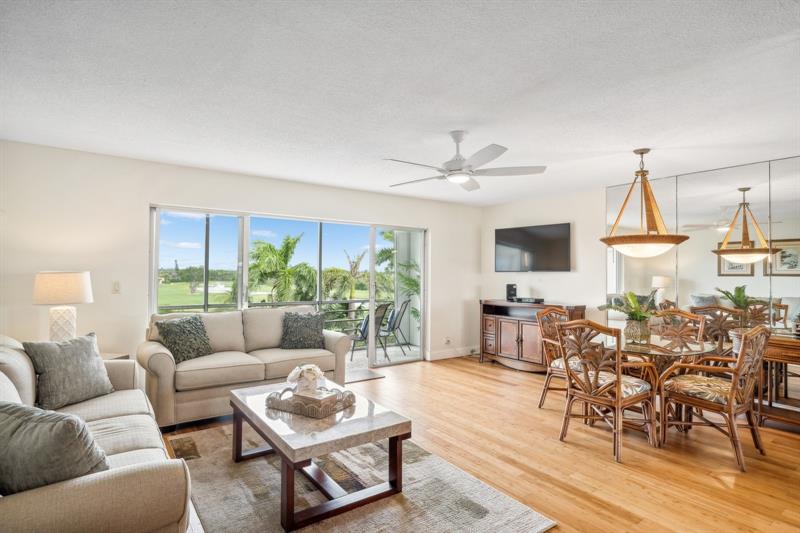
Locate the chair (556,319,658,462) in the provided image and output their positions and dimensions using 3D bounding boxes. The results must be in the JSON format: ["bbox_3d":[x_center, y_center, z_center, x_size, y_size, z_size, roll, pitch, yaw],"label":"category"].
[{"bbox_3d":[1.620,0.902,3.337,0.600,0.980,0.590,1,-1,-35],"label":"chair"}]

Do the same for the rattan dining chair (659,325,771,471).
[{"bbox_3d":[2.424,0.924,3.234,0.590,1.000,0.600,1,-1,-37],"label":"rattan dining chair"}]

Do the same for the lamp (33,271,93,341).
[{"bbox_3d":[-2.735,0.422,3.420,0.390,0.730,0.390,1,-1,-39],"label":"lamp"}]

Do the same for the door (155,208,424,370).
[{"bbox_3d":[-1.086,0.412,5.334,3.564,1.979,0.130,1,-1,-35],"label":"door"}]

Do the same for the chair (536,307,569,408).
[{"bbox_3d":[1.745,0.938,4.253,0.590,1.000,0.600,1,-1,-37],"label":"chair"}]

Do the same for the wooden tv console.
[{"bbox_3d":[1.788,0.966,5.853,0.460,0.930,1.440,1,-1,-35],"label":"wooden tv console"}]

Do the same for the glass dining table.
[{"bbox_3d":[2.163,1.042,3.751,1.050,0.720,1.050,1,-1,-35],"label":"glass dining table"}]

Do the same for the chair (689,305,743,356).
[{"bbox_3d":[4.005,0.951,5.222,0.600,1.000,0.590,1,-1,-37],"label":"chair"}]

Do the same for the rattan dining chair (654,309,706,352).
[{"bbox_3d":[2.649,0.937,4.170,0.600,1.000,0.590,1,-1,-37],"label":"rattan dining chair"}]

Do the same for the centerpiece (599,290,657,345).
[{"bbox_3d":[2.077,0.452,3.803,0.520,0.460,0.480,0,-1,29],"label":"centerpiece"}]

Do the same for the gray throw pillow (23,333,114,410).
[{"bbox_3d":[-2.189,0.677,2.815,0.160,0.450,0.460,-29,-11,18],"label":"gray throw pillow"}]

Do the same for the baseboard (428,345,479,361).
[{"bbox_3d":[0.942,1.404,6.839,1.170,0.135,0.025,1,-1,-37],"label":"baseboard"}]

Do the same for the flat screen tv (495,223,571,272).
[{"bbox_3d":[1.985,-0.258,6.420,0.060,0.700,1.240,1,-1,-41],"label":"flat screen tv"}]

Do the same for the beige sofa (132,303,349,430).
[{"bbox_3d":[-1.530,0.923,4.301,1.990,0.920,0.920,1,-1,-35],"label":"beige sofa"}]

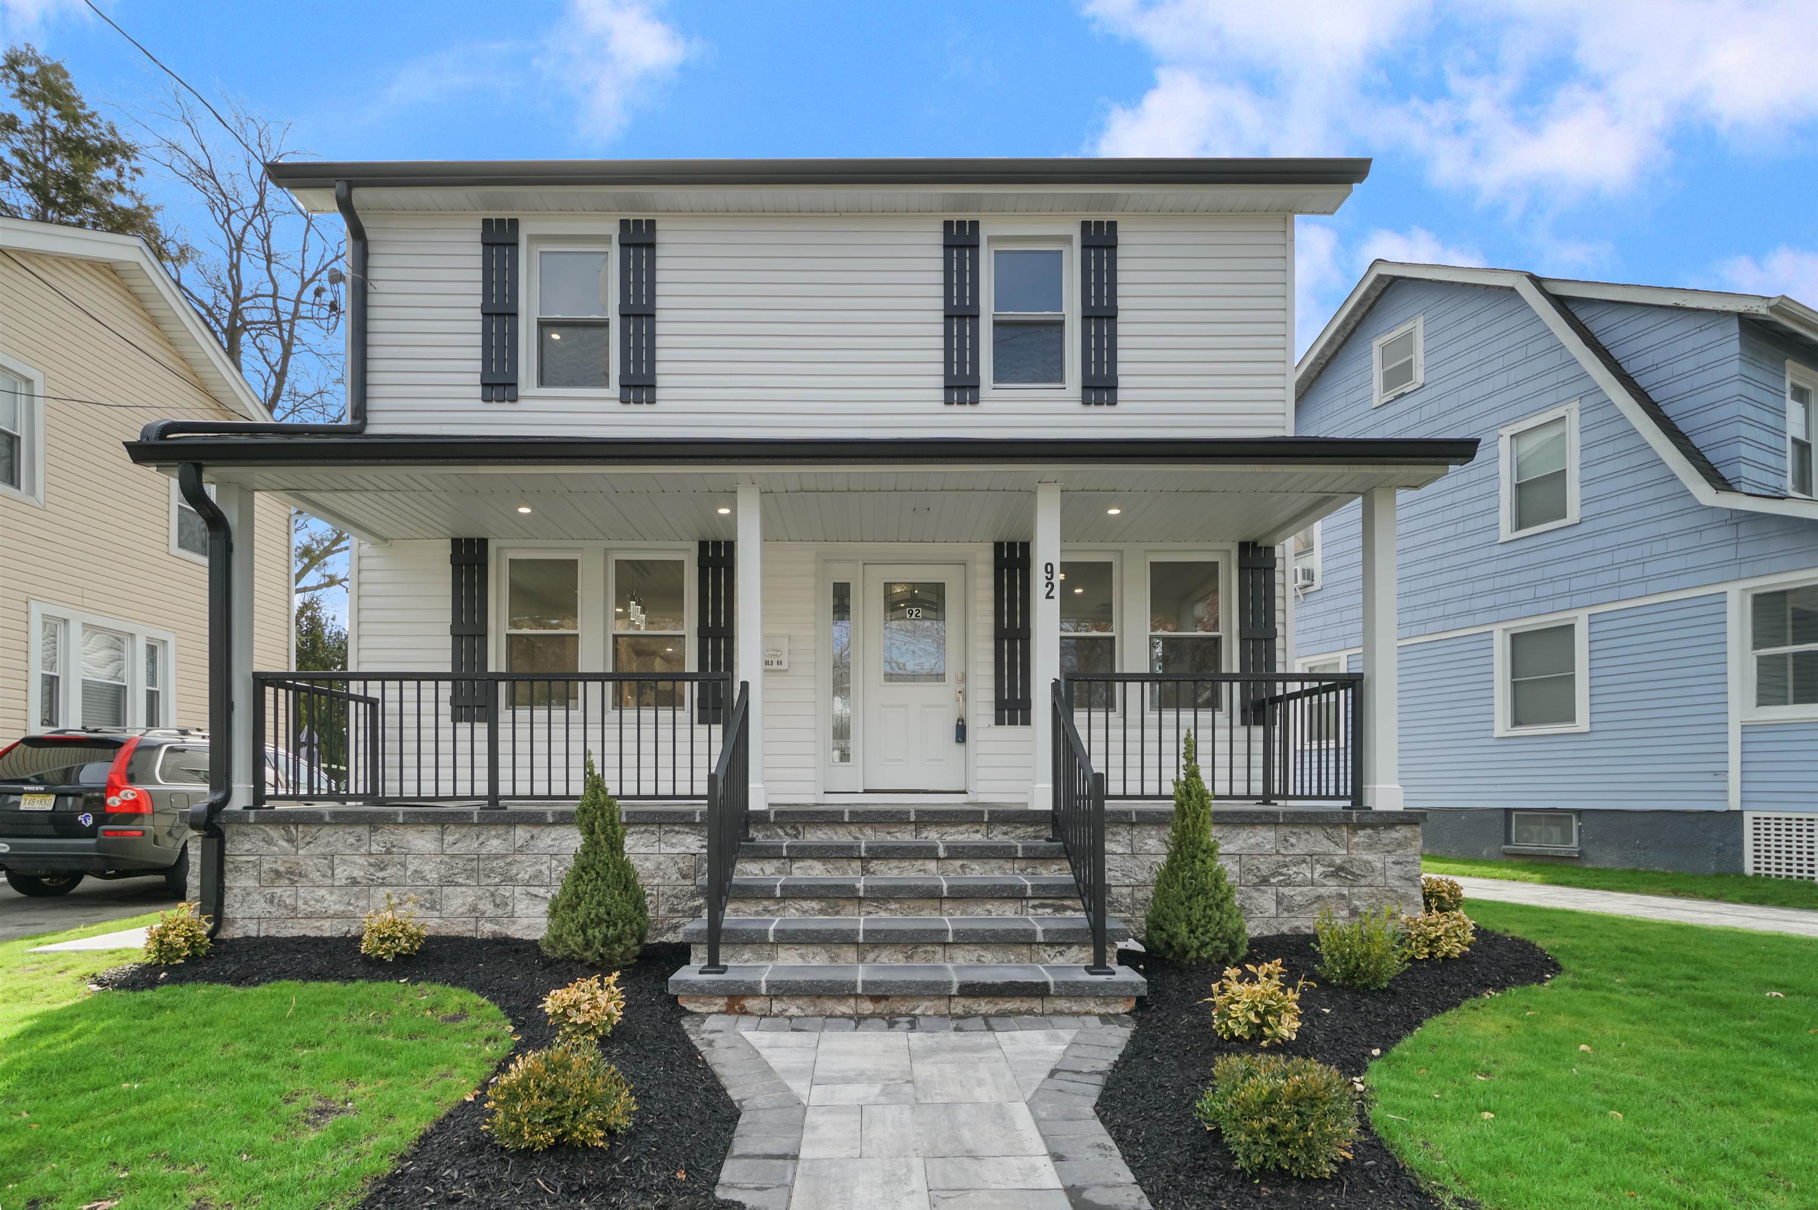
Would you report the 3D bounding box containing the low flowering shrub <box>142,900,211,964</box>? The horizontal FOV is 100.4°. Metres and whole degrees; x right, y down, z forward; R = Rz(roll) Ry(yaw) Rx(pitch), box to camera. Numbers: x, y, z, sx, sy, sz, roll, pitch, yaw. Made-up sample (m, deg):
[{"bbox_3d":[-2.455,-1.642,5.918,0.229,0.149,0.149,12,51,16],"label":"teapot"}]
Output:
[{"bbox_3d":[-4.520,2.020,4.700,0.420,0.370,0.400,0,-2,0],"label":"low flowering shrub"}]

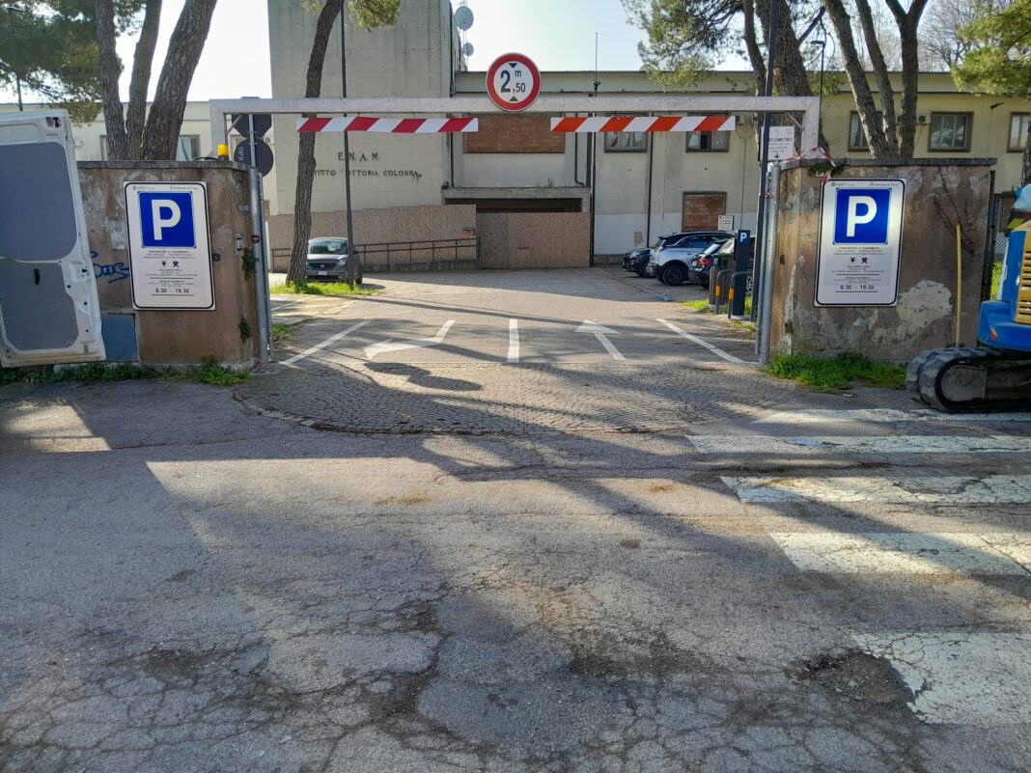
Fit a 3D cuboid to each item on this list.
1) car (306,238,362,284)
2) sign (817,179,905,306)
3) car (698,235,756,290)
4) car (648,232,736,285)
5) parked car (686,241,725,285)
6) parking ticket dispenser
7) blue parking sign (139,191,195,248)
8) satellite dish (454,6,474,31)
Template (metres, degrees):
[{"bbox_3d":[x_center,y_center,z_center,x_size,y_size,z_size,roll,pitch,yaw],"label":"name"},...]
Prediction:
[{"bbox_3d":[-6.380,-4.317,26.760,1.660,1.550,3.660,-1,10,-4],"label":"car"},{"bbox_3d":[3.752,-1.564,8.420,0.910,1.400,0.030,0,10,0],"label":"sign"},{"bbox_3d":[7.200,-3.273,20.852,4.150,1.540,1.780,0,10,-2],"label":"car"},{"bbox_3d":[6.400,-4.074,24.772,4.220,1.610,1.780,0,10,0],"label":"car"},{"bbox_3d":[7.200,-3.560,22.527,4.150,1.480,1.780,0,10,-2],"label":"parked car"},{"bbox_3d":[4.360,-2.190,14.950,0.280,1.620,0.280,0,10,0],"label":"parking ticket dispenser"},{"bbox_3d":[-3.851,-1.848,8.570,0.600,0.600,0.030,0,10,0],"label":"blue parking sign"},{"bbox_3d":[-2.933,-21.088,44.400,1.250,1.300,0.450,-6,12,-29],"label":"satellite dish"}]

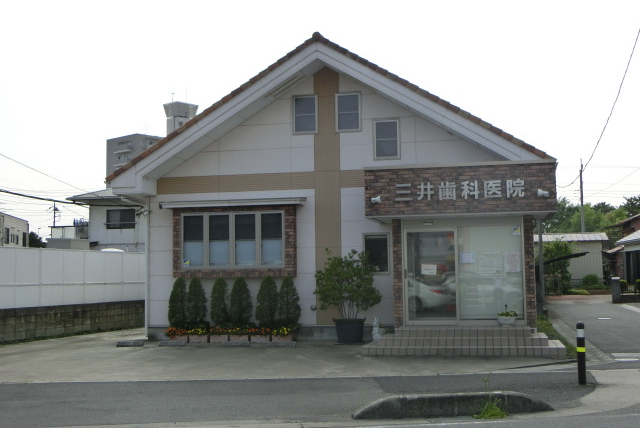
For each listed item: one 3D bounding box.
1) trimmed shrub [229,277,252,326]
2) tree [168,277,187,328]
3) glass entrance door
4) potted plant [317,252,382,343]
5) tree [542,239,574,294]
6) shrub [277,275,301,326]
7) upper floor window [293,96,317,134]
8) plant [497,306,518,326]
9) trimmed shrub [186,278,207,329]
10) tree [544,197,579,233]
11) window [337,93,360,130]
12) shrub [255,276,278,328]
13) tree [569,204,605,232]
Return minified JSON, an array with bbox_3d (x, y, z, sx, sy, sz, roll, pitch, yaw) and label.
[{"bbox_3d":[-1.855,2.081,19.470,0.574,1.234,0.540,-2,-4,12],"label":"trimmed shrub"},{"bbox_3d":[-3.379,2.116,19.793,0.480,1.254,0.460,-2,-4,12],"label":"tree"},{"bbox_3d":[2.413,1.362,18.075,1.093,2.058,0.080,-2,-4,12],"label":"glass entrance door"},{"bbox_3d":[0.630,1.851,18.595,1.543,2.113,1.400,-2,-4,12],"label":"potted plant"},{"bbox_3d":[14.620,3.203,51.000,2.084,3.525,2.084,-2,-4,12],"label":"tree"},{"bbox_3d":[-0.714,2.091,19.330,0.546,1.278,0.546,-1,-4,0],"label":"shrub"},{"bbox_3d":[-0.361,-2.384,20.035,0.617,0.974,0.100,-2,-4,12],"label":"upper floor window"},{"bbox_3d":[3.943,2.166,17.450,0.440,0.388,0.396,-2,-4,12],"label":"plant"},{"bbox_3d":[-2.921,2.159,19.797,0.464,1.297,0.464,-2,-4,12],"label":"trimmed shrub"},{"bbox_3d":[21.770,2.569,75.000,4.200,8.200,4.000,-2,-4,10],"label":"tree"},{"bbox_3d":[0.670,-2.424,19.818,0.621,0.976,0.100,-2,-4,12],"label":"window"},{"bbox_3d":[-1.256,2.097,19.439,0.526,1.297,0.526,-1,-4,0],"label":"shrub"},{"bbox_3d":[21.781,2.411,68.000,2.942,6.375,2.942,-2,-4,12],"label":"tree"}]

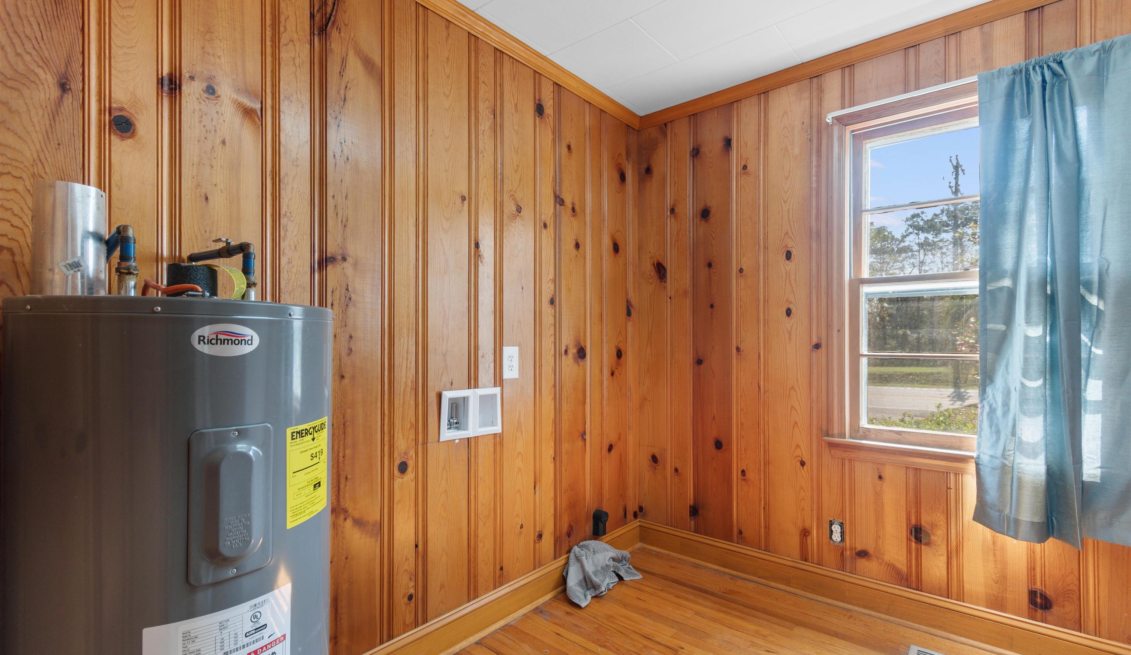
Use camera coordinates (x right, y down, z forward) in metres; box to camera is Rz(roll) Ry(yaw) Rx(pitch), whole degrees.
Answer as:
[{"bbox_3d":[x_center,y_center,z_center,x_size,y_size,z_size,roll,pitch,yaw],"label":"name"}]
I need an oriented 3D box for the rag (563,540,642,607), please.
[{"bbox_3d":[0.160,1.150,2.245,0.215,0.165,0.370,-1,-1,42],"label":"rag"}]

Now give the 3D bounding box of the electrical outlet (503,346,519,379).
[{"bbox_3d":[-0.225,0.146,1.955,0.008,0.130,0.085,-1,-1,42],"label":"electrical outlet"}]

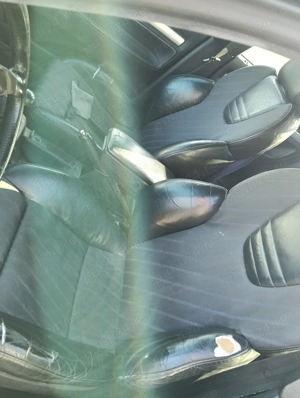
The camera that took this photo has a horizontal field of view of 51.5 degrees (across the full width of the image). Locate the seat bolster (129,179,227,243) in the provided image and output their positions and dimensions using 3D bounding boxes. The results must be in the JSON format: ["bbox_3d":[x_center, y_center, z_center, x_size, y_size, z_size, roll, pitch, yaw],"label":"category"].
[{"bbox_3d":[0.077,0.035,1.023,0.130,0.360,0.135,54,30,-40],"label":"seat bolster"}]

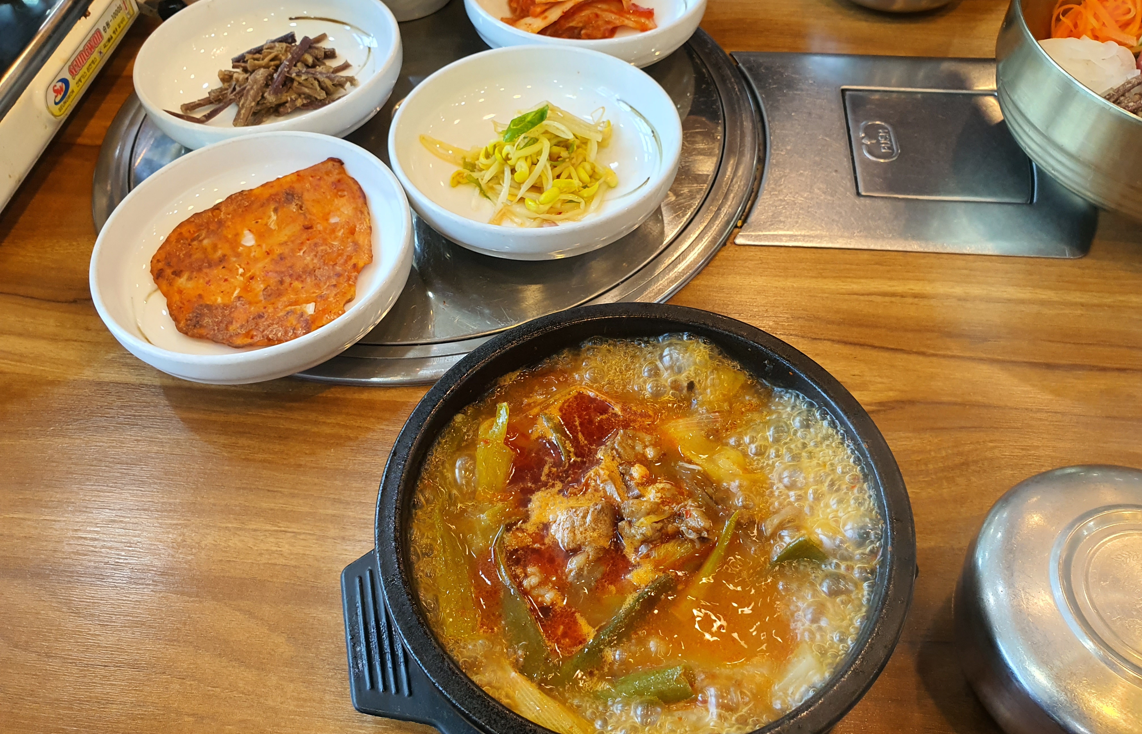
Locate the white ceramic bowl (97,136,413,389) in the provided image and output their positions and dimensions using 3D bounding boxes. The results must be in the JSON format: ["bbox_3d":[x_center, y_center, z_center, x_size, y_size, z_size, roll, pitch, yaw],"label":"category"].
[{"bbox_3d":[-0.143,-0.048,0.399,0.143,0.037,0.143,0,54,1],"label":"white ceramic bowl"}]

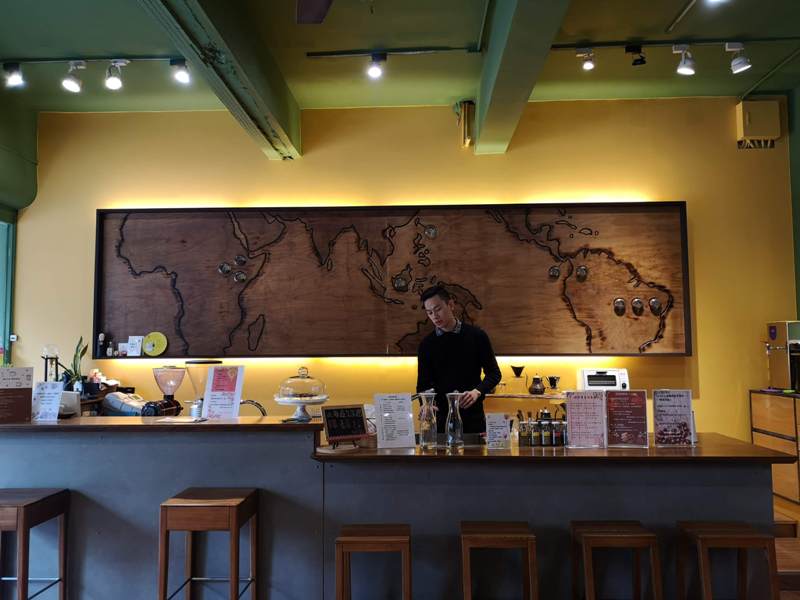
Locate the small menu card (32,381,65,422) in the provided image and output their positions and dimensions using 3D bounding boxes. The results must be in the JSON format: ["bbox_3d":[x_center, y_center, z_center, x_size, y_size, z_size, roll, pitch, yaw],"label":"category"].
[{"bbox_3d":[-1.885,0.545,3.353,0.150,0.205,0.045,-1,-14,2],"label":"small menu card"}]

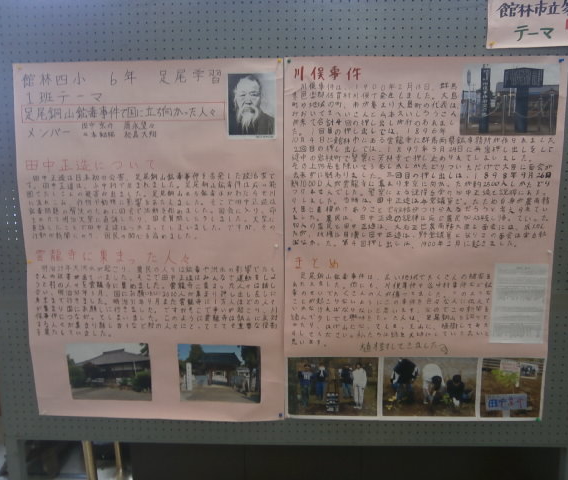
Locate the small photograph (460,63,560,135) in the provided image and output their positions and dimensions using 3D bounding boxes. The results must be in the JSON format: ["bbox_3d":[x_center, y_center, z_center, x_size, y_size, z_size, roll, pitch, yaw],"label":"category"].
[{"bbox_3d":[0.635,-0.393,1.353,0.266,0.195,0.010,0,7,2],"label":"small photograph"}]

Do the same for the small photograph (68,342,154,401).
[{"bbox_3d":[-0.543,0.415,1.504,0.254,0.186,0.010,0,7,2],"label":"small photograph"}]

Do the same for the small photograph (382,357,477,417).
[{"bbox_3d":[0.445,0.451,1.469,0.285,0.190,0.010,0,7,2],"label":"small photograph"}]

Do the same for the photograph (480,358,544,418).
[{"bbox_3d":[0.691,0.450,1.459,0.189,0.188,0.010,0,7,2],"label":"photograph"}]

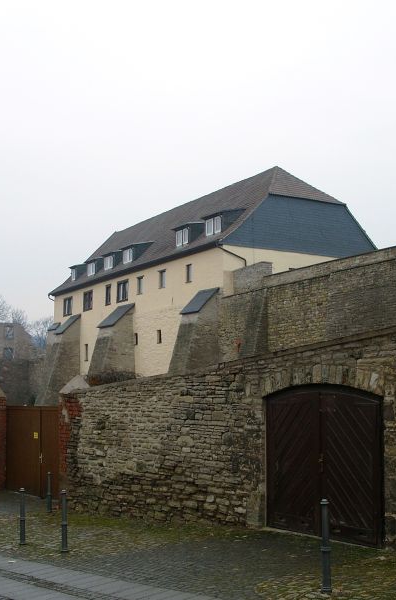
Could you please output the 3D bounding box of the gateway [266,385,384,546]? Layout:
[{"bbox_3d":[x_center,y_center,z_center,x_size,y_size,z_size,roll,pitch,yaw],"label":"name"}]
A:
[{"bbox_3d":[1.895,2.432,11.700,0.300,2.333,3.115,3,-7,-24],"label":"gateway"}]

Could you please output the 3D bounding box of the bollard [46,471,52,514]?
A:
[{"bbox_3d":[-3.365,4.391,17.917,0.100,0.900,0.100,1,-6,-10],"label":"bollard"}]

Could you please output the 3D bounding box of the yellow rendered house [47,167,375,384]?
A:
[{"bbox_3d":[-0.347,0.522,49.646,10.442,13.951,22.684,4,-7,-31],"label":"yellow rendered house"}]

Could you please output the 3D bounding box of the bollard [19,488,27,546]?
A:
[{"bbox_3d":[-2.870,3.562,12.936,0.100,0.900,0.100,1,-6,-12],"label":"bollard"}]

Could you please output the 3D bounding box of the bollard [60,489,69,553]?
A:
[{"bbox_3d":[-1.987,3.317,11.787,0.100,0.900,0.100,1,-6,-9],"label":"bollard"}]

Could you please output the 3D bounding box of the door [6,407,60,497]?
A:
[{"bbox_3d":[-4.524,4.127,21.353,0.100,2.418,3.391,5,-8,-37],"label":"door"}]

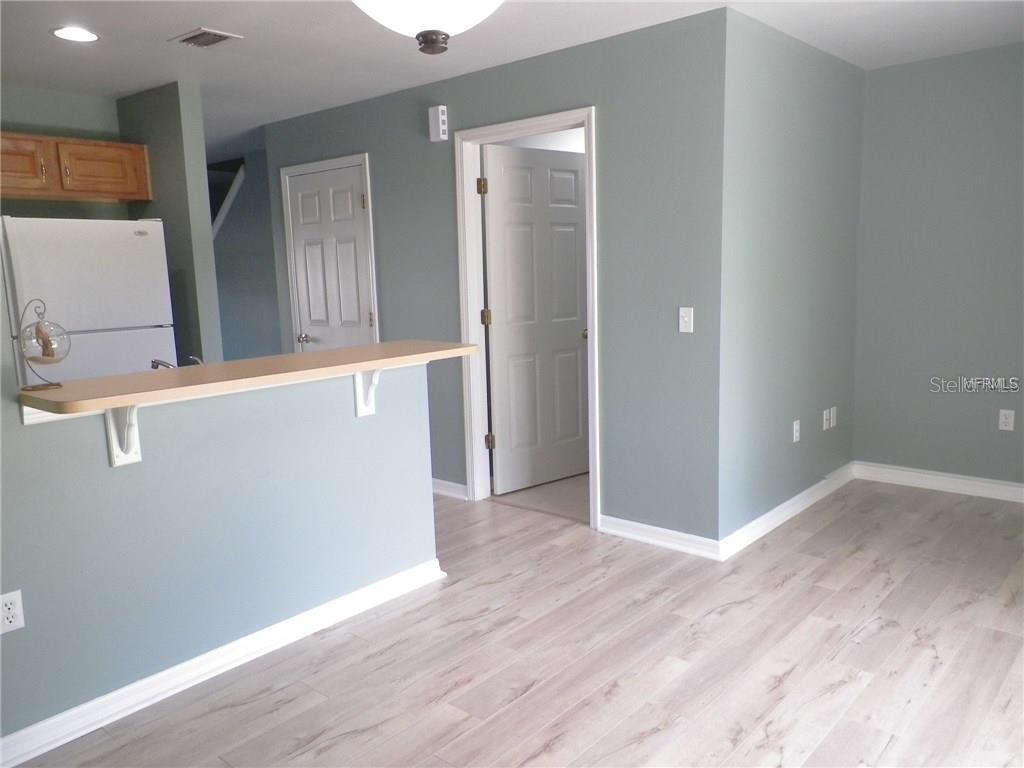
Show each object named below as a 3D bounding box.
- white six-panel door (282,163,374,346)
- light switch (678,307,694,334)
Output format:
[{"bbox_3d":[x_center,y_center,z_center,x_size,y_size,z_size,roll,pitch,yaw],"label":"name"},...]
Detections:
[{"bbox_3d":[-1.216,-0.408,5.105,0.815,2.035,0.045,6,12,39],"label":"white six-panel door"},{"bbox_3d":[0.803,-0.295,3.413,0.071,0.116,0.015,6,12,39],"label":"light switch"}]

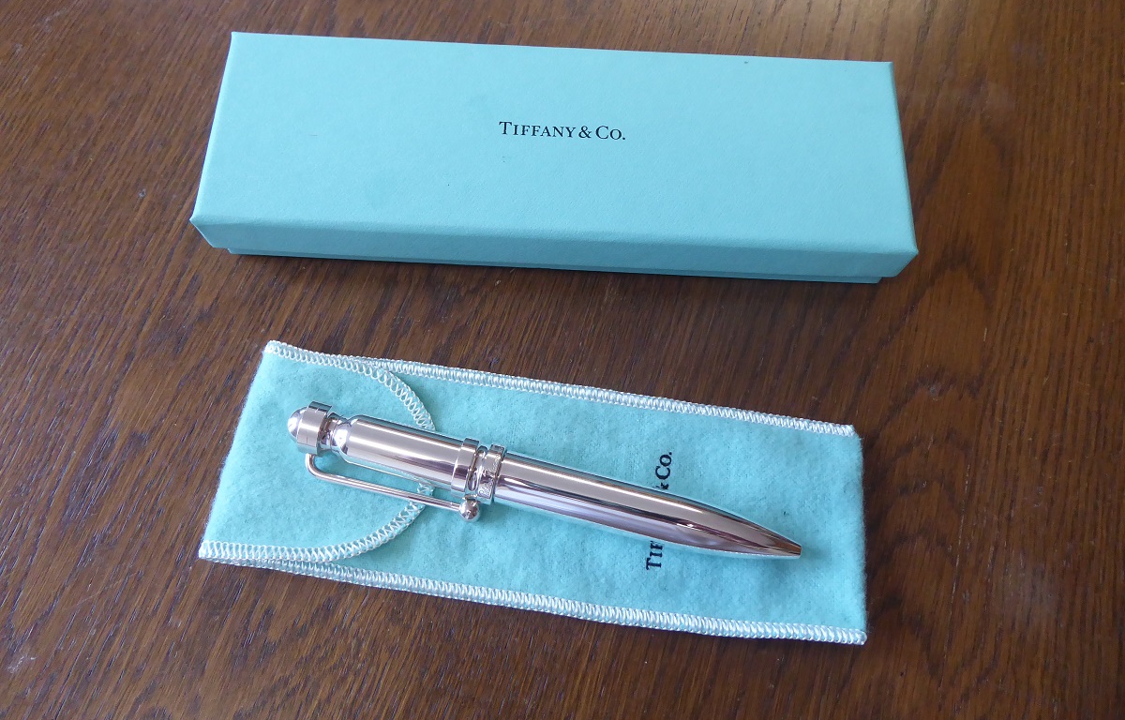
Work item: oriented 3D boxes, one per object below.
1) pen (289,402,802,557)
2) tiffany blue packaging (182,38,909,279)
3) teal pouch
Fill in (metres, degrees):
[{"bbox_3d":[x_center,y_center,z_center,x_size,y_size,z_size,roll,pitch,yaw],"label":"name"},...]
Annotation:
[{"bbox_3d":[-0.006,0.032,0.193,0.126,0.015,0.020,13,70,3],"label":"pen"},{"bbox_3d":[-0.001,-0.055,0.226,0.184,0.022,0.060,2,69,-1],"label":"tiffany blue packaging"},{"bbox_3d":[-0.004,0.032,0.203,0.158,0.004,0.055,7,69,1],"label":"teal pouch"}]

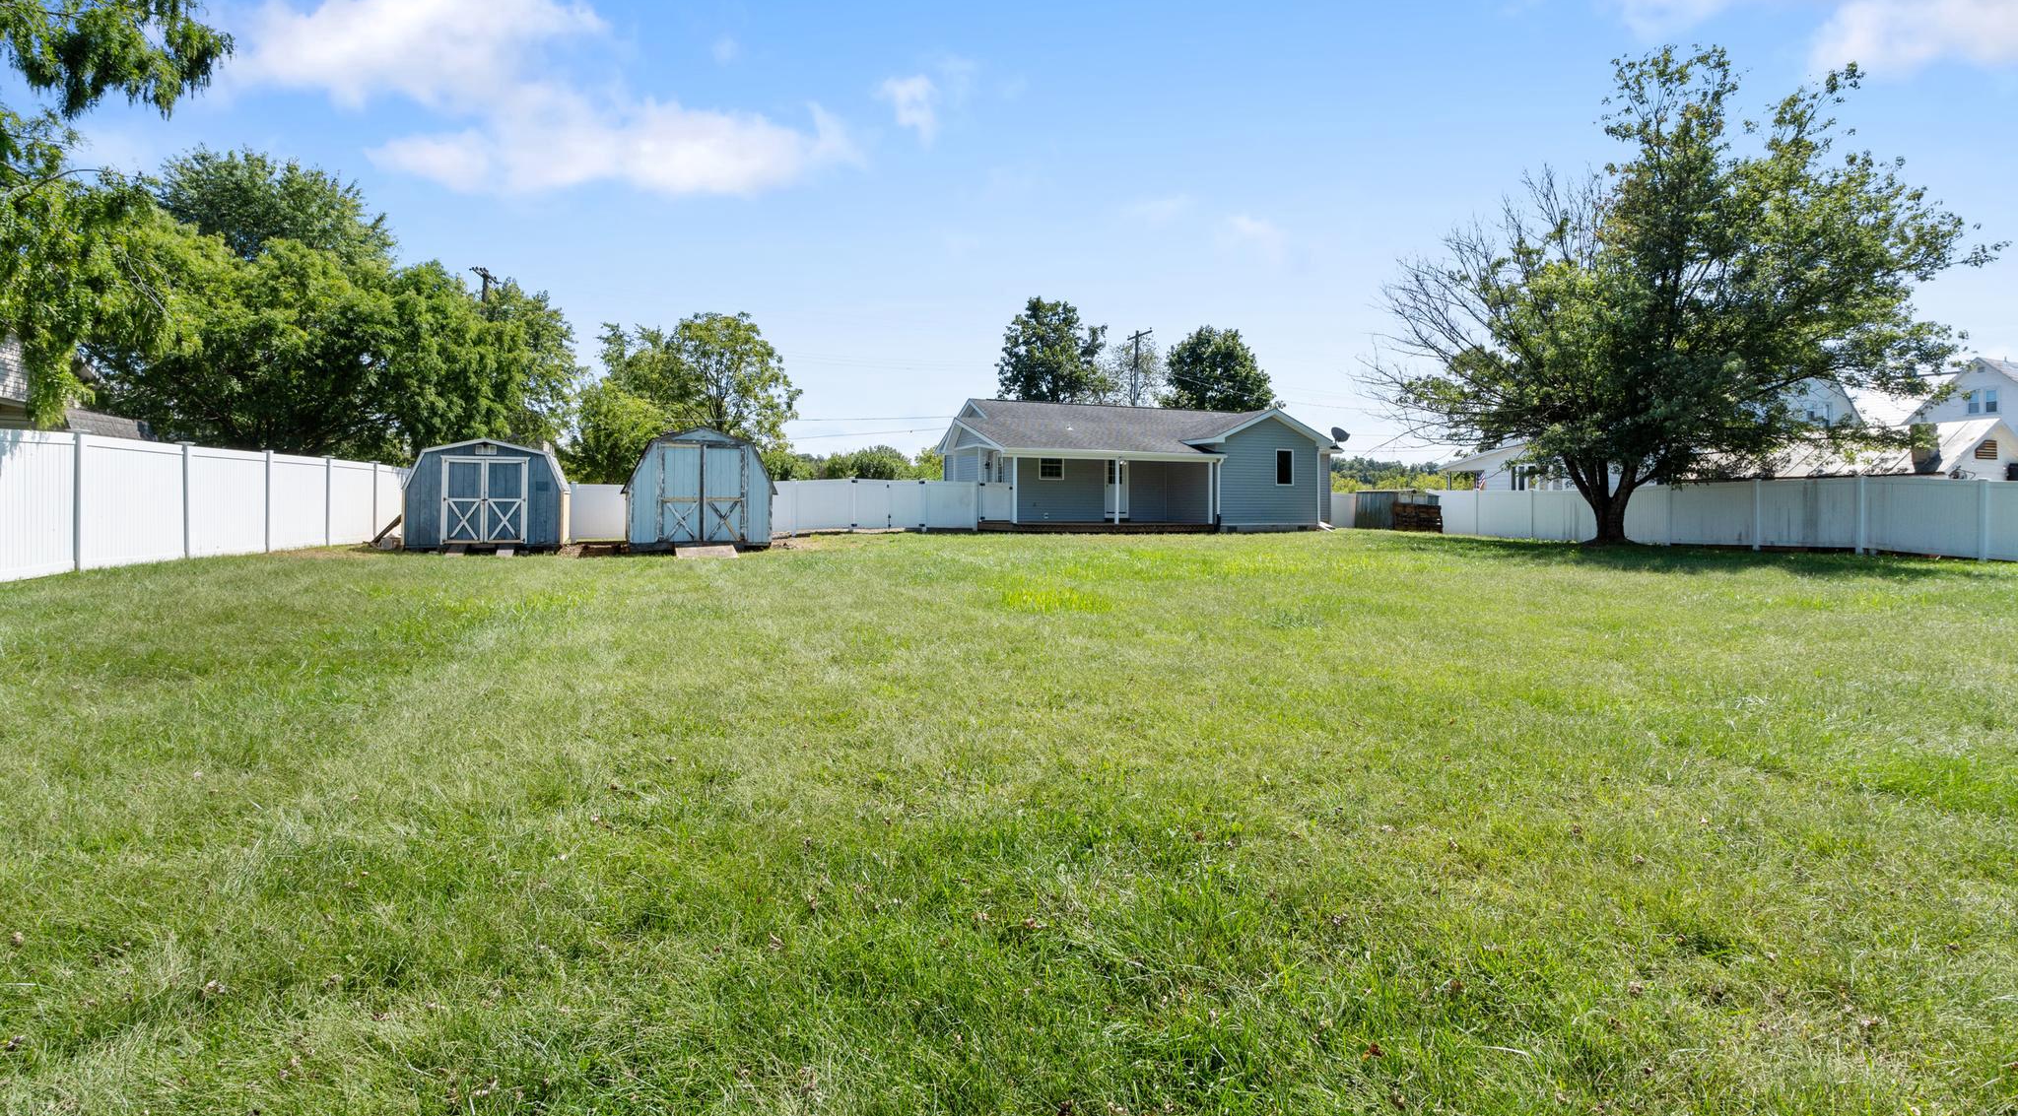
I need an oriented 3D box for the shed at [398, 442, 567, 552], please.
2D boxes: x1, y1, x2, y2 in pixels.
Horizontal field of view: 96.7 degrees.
[{"bbox_3d":[-12.160,-1.430,21.200,3.150,2.420,2.700,0,0,-21],"label":"shed"}]

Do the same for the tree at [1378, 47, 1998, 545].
[{"bbox_3d":[16.800,-7.050,24.000,13.800,13.400,12.800,0,0,0],"label":"tree"}]

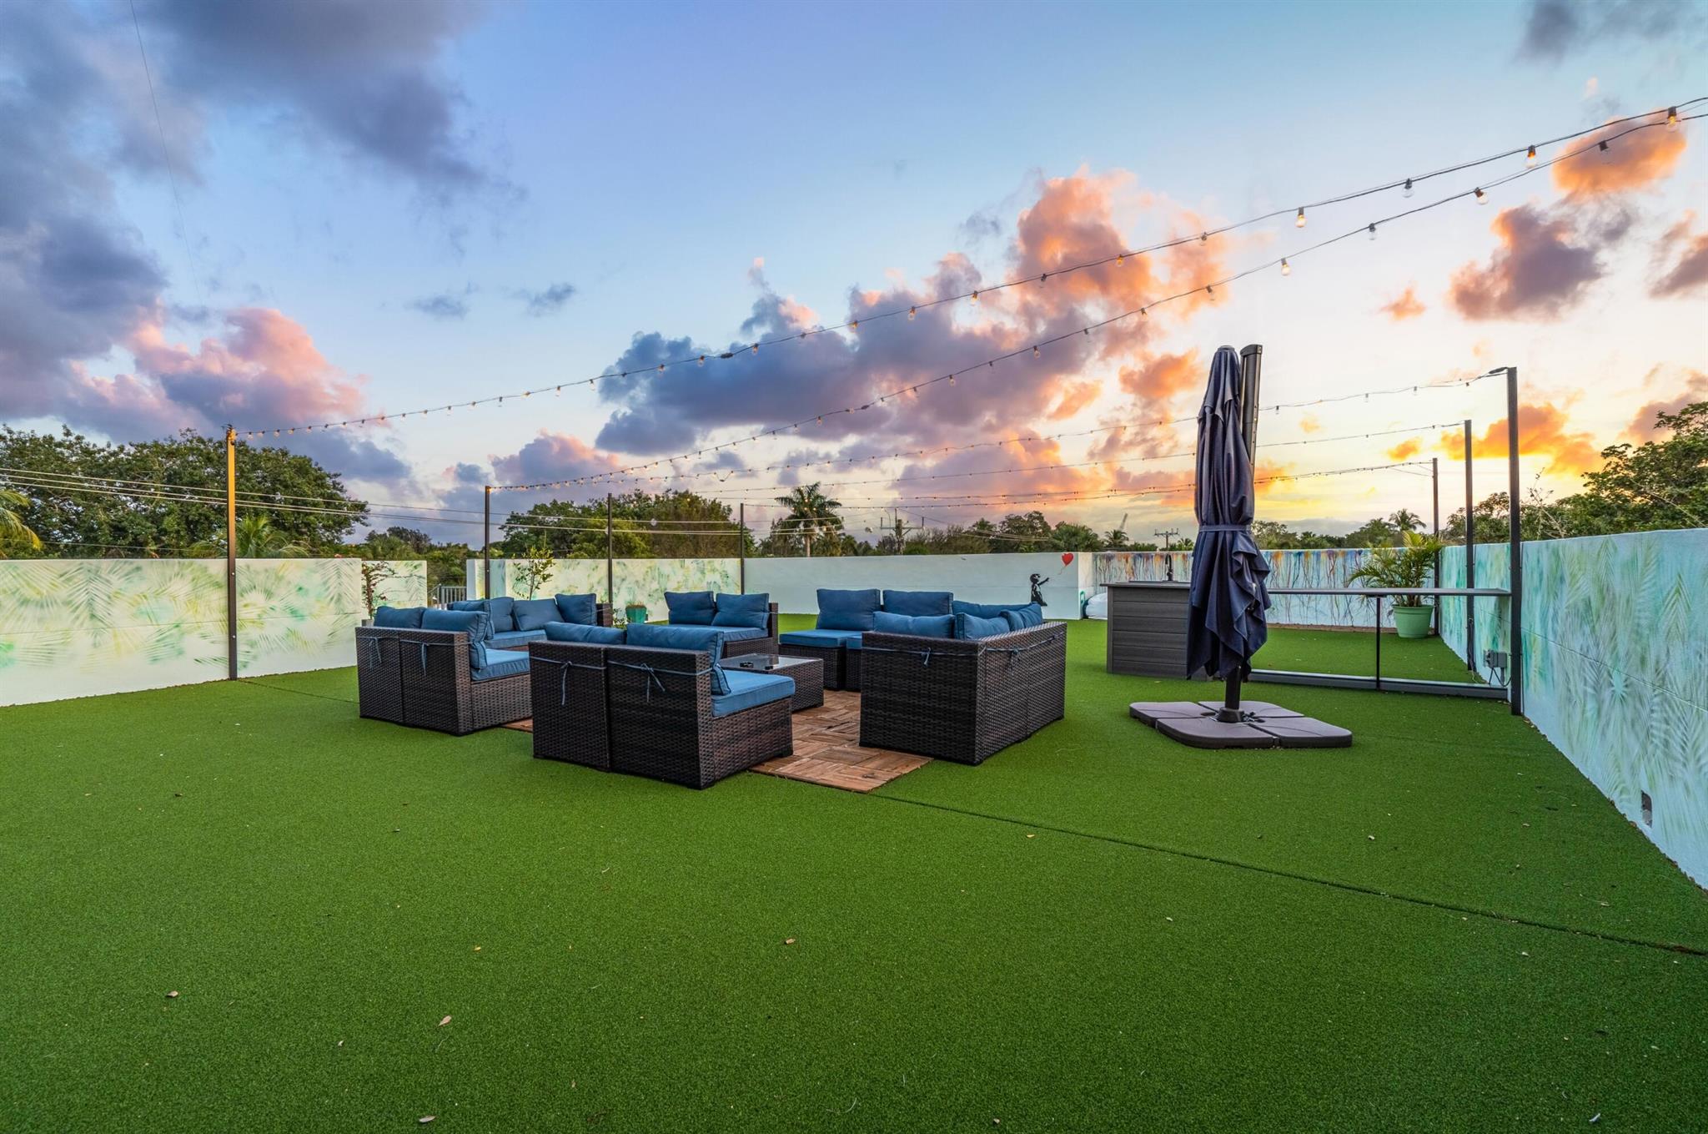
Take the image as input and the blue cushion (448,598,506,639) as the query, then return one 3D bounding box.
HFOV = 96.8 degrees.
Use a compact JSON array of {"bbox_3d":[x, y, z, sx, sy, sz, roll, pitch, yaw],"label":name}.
[{"bbox_3d":[-3.507,0.481,6.783,0.571,0.377,0.153,0,13,31],"label":"blue cushion"}]

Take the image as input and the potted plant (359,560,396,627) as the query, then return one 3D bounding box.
[{"bbox_3d":[-5.950,0.498,9.389,0.561,1.183,0.561,-1,1,0],"label":"potted plant"}]

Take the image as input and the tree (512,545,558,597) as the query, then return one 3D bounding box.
[{"bbox_3d":[-4.536,0.360,10.759,0.554,1.406,0.554,-1,0,33],"label":"tree"}]

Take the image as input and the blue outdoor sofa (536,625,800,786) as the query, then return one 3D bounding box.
[{"bbox_3d":[-1.106,0.701,4.357,1.294,0.770,0.797,0,1,31],"label":"blue outdoor sofa"}]

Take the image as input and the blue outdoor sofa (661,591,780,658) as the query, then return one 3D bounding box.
[{"bbox_3d":[-1.479,0.629,7.495,1.225,0.788,0.767,-1,0,33],"label":"blue outdoor sofa"}]

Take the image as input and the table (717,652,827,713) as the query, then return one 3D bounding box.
[{"bbox_3d":[-0.707,0.891,5.665,0.694,0.354,0.704,0,1,31],"label":"table"}]

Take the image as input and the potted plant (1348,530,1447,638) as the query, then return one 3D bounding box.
[{"bbox_3d":[7.031,0.198,9.800,1.171,1.374,1.086,-1,0,33],"label":"potted plant"}]

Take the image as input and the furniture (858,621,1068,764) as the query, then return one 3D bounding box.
[{"bbox_3d":[0.717,0.704,4.705,0.735,0.644,1.374,-1,0,33],"label":"furniture"}]

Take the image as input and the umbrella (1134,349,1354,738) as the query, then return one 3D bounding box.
[{"bbox_3d":[2.384,-0.225,4.828,0.969,2.530,0.969,-1,1,0],"label":"umbrella"}]

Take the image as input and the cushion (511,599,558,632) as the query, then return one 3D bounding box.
[{"bbox_3d":[-3.275,0.476,7.859,0.153,0.367,0.571,-17,-8,30],"label":"cushion"}]

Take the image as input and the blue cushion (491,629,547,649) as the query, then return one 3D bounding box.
[{"bbox_3d":[-3.455,0.685,7.483,0.596,0.117,0.618,-1,0,33],"label":"blue cushion"}]

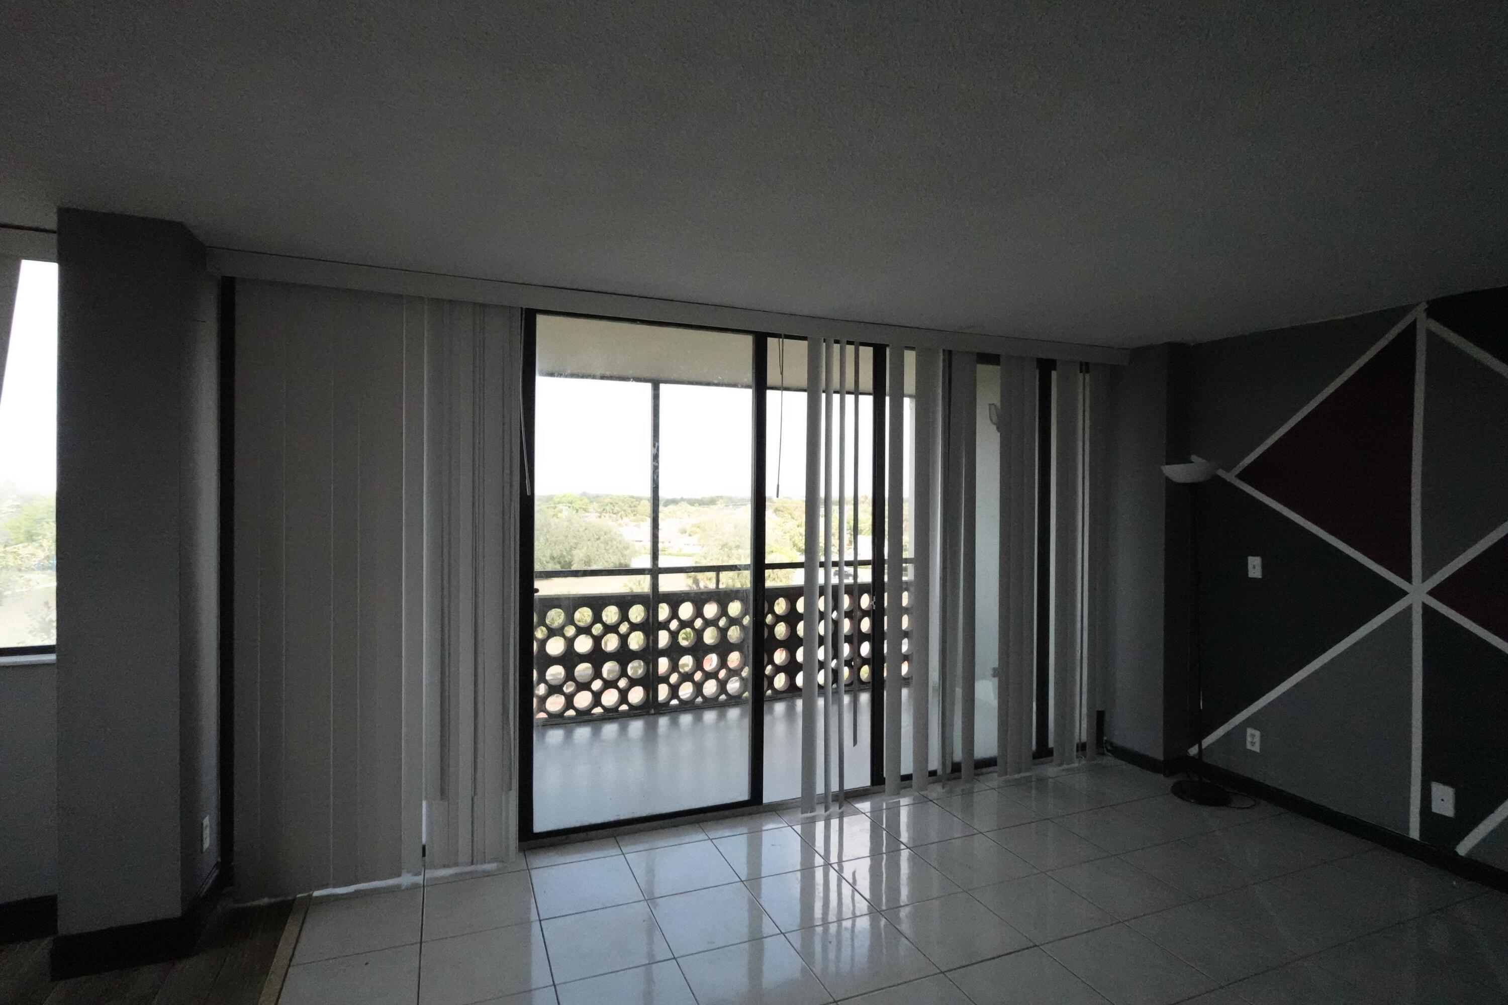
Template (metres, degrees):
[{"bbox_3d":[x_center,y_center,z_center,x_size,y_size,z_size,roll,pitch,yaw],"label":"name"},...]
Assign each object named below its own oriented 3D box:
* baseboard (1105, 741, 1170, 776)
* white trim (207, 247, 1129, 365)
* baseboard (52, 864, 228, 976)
[{"bbox_3d":[2.326,1.552,4.600,0.025,0.087,0.460,0,0,-22],"label":"baseboard"},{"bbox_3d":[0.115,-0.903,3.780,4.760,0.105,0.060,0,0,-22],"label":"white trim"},{"bbox_3d":[-2.221,1.516,2.764,0.392,0.133,0.450,0,0,-22],"label":"baseboard"}]

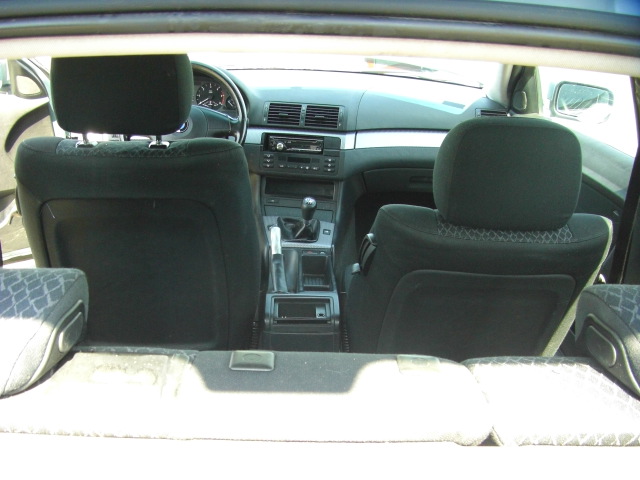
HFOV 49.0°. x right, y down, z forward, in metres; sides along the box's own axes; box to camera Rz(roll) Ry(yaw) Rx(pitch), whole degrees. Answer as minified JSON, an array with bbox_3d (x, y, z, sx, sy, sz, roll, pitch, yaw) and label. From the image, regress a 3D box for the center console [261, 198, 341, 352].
[{"bbox_3d":[-0.057,0.062,1.943,0.205,0.260,0.660,1,17,-3],"label":"center console"}]

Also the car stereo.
[{"bbox_3d":[-0.077,-0.313,2.316,0.182,0.055,0.080,2,5,1],"label":"car stereo"}]

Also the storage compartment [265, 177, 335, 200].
[{"bbox_3d":[-0.066,-0.168,2.260,0.220,0.062,0.100,1,7,-3],"label":"storage compartment"}]

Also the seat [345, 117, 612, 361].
[{"bbox_3d":[0.295,0.122,1.814,0.520,0.970,0.830,1,17,-3],"label":"seat"}]

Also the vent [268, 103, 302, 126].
[{"bbox_3d":[-0.114,-0.411,2.316,0.112,0.068,0.040,2,2,1],"label":"vent"}]

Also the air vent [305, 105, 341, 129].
[{"bbox_3d":[0.007,-0.402,2.311,0.112,0.068,0.040,2,2,1],"label":"air vent"}]

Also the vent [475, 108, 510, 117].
[{"bbox_3d":[0.563,-0.399,2.316,0.106,0.068,0.040,0,5,-8],"label":"vent"}]

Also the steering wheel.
[{"bbox_3d":[-0.399,-0.323,2.030,0.380,0.380,0.110,1,-6,-3],"label":"steering wheel"}]

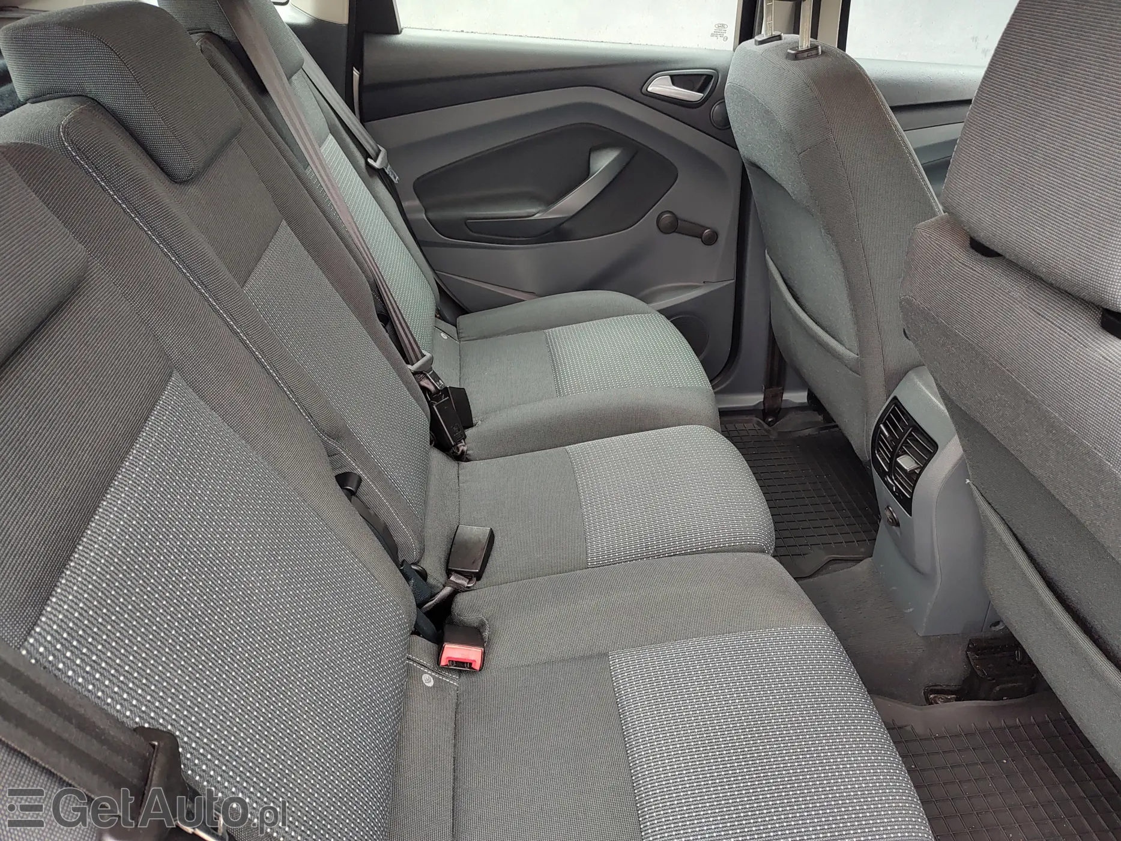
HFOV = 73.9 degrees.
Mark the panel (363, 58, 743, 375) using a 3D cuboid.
[{"bbox_3d":[0.018,-0.367,1.564,0.780,0.710,0.120,-3,34,-5],"label":"panel"}]

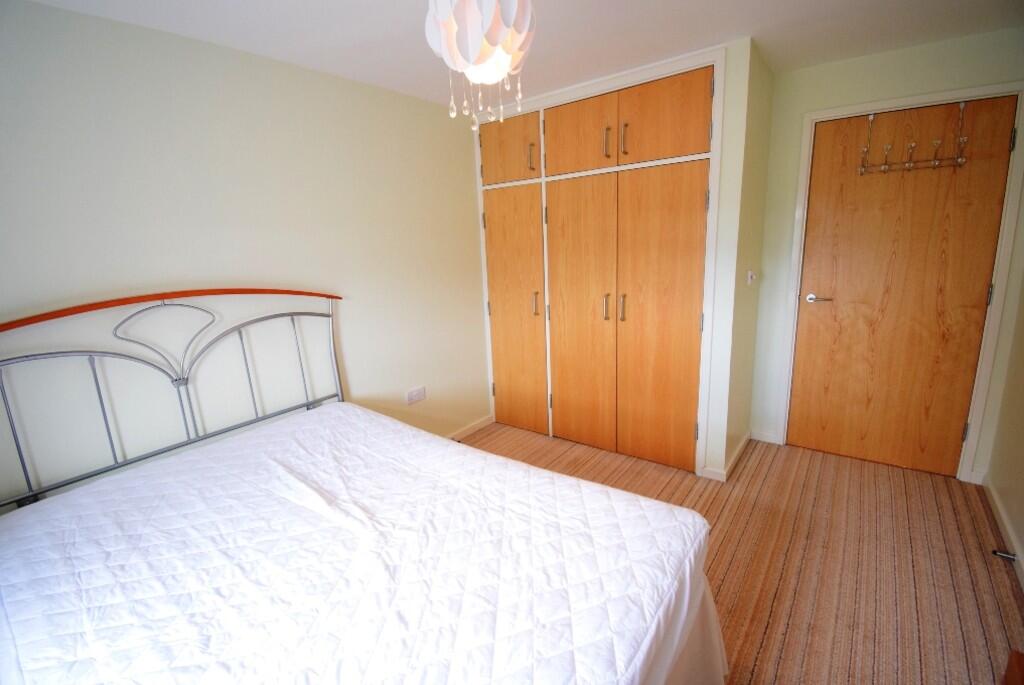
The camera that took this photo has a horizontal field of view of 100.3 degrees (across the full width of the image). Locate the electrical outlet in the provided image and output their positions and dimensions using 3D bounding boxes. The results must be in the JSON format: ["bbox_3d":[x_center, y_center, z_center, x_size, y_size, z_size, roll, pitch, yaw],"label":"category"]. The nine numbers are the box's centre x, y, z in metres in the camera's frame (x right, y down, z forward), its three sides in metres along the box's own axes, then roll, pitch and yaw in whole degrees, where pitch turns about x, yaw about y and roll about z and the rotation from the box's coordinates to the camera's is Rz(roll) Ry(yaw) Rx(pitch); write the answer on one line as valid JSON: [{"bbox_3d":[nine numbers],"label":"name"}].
[{"bbox_3d":[-0.631,0.357,2.856,0.012,0.086,0.146,6,14,37],"label":"electrical outlet"}]

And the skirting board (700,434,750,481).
[{"bbox_3d":[1.401,0.707,2.773,0.161,0.070,0.712,6,14,37],"label":"skirting board"}]

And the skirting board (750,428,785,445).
[{"bbox_3d":[1.748,0.658,2.934,0.186,0.070,0.018,6,14,37],"label":"skirting board"}]

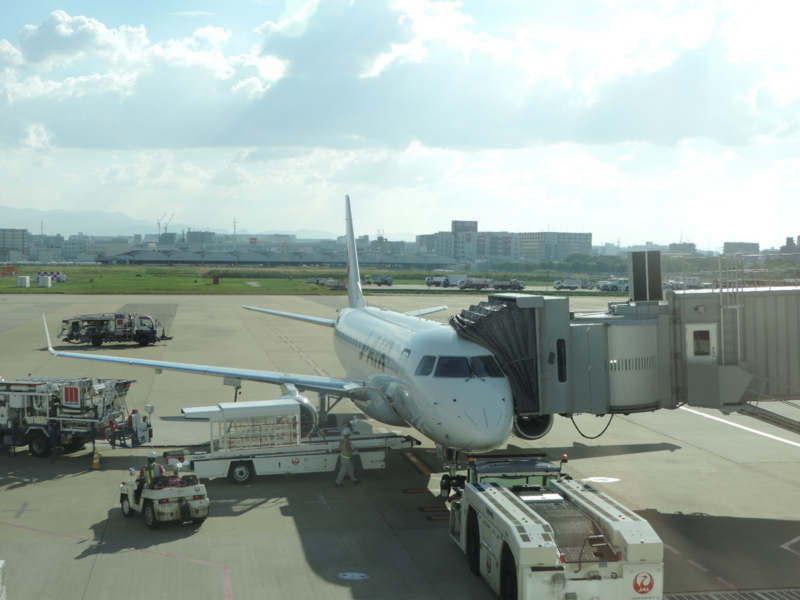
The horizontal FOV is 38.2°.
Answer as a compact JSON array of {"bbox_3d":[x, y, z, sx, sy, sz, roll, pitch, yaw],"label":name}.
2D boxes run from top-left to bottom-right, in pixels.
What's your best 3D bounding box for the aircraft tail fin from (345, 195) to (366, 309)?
[{"bbox_3d":[-2.496,-2.784,63.549,0.500,6.000,6.300,0,2,-9],"label":"aircraft tail fin"}]

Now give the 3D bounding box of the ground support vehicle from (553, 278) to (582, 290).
[{"bbox_3d":[35.030,-3.339,242.055,6.000,2.300,2.100,0,2,-8],"label":"ground support vehicle"}]

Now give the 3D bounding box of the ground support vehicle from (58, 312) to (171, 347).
[{"bbox_3d":[-22.271,2.279,90.778,8.500,2.500,2.100,0,2,-6],"label":"ground support vehicle"}]

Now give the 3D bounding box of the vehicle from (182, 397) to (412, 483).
[{"bbox_3d":[-3.522,4.621,38.398,7.800,2.450,2.000,0,2,-14],"label":"vehicle"}]

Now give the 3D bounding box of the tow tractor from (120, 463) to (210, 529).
[{"bbox_3d":[-6.540,5.386,31.938,1.450,1.400,2.750,-1,3,-33],"label":"tow tractor"}]

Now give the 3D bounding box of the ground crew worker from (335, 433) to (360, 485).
[{"bbox_3d":[-1.644,5.069,36.790,0.700,1.720,0.550,-1,3,-32],"label":"ground crew worker"}]

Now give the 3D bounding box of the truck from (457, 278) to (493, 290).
[{"bbox_3d":[15.580,-3.361,239.058,6.700,2.250,2.100,0,2,-8],"label":"truck"}]

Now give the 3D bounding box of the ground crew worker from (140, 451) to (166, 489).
[{"bbox_3d":[-6.783,4.980,31.785,0.580,1.420,0.800,-1,3,-33],"label":"ground crew worker"}]

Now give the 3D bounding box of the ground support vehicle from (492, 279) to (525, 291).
[{"bbox_3d":[22.430,-3.342,240.057,6.400,2.250,2.100,0,2,-8],"label":"ground support vehicle"}]

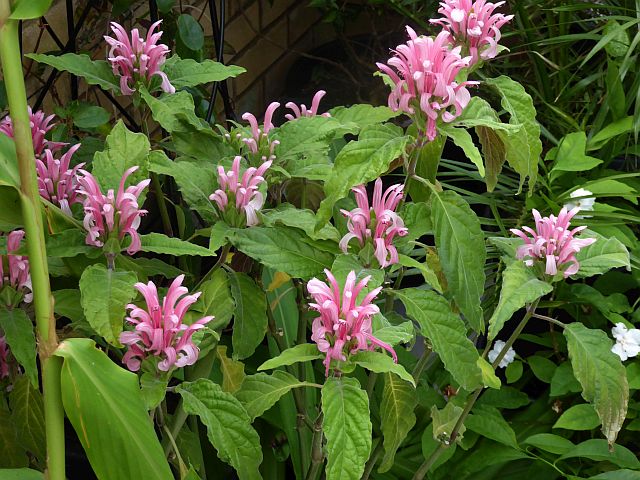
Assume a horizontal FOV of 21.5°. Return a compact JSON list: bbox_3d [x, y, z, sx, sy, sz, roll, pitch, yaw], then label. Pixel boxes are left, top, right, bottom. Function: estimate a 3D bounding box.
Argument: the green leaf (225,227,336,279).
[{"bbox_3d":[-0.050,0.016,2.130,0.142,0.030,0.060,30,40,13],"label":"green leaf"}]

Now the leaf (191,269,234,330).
[{"bbox_3d":[-0.126,0.070,1.970,0.045,0.068,0.018,22,18,0],"label":"leaf"}]

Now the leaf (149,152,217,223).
[{"bbox_3d":[-0.160,-0.065,2.020,0.100,0.022,0.052,43,49,2],"label":"leaf"}]

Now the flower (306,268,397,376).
[{"bbox_3d":[0.035,0.088,1.830,0.094,0.104,0.090,-2,14,0],"label":"flower"}]

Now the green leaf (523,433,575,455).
[{"bbox_3d":[0.288,0.256,2.120,0.068,0.016,0.038,13,38,2],"label":"green leaf"}]

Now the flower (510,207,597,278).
[{"bbox_3d":[0.272,0.004,1.960,0.096,0.078,0.090,0,15,0],"label":"flower"}]

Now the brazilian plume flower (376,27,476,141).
[{"bbox_3d":[0.117,-0.174,1.860,0.108,0.113,0.102,-1,14,0],"label":"brazilian plume flower"}]

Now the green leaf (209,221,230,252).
[{"bbox_3d":[-0.128,-0.004,2.150,0.032,0.020,0.048,2,41,30],"label":"green leaf"}]

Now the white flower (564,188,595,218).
[{"bbox_3d":[0.355,-0.050,2.300,0.041,0.041,0.020,0,10,0],"label":"white flower"}]

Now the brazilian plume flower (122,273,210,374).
[{"bbox_3d":[-0.182,0.099,2.000,0.106,0.110,0.104,0,10,0],"label":"brazilian plume flower"}]

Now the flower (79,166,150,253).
[{"bbox_3d":[-0.258,-0.037,2.100,0.090,0.105,0.088,0,10,0],"label":"flower"}]

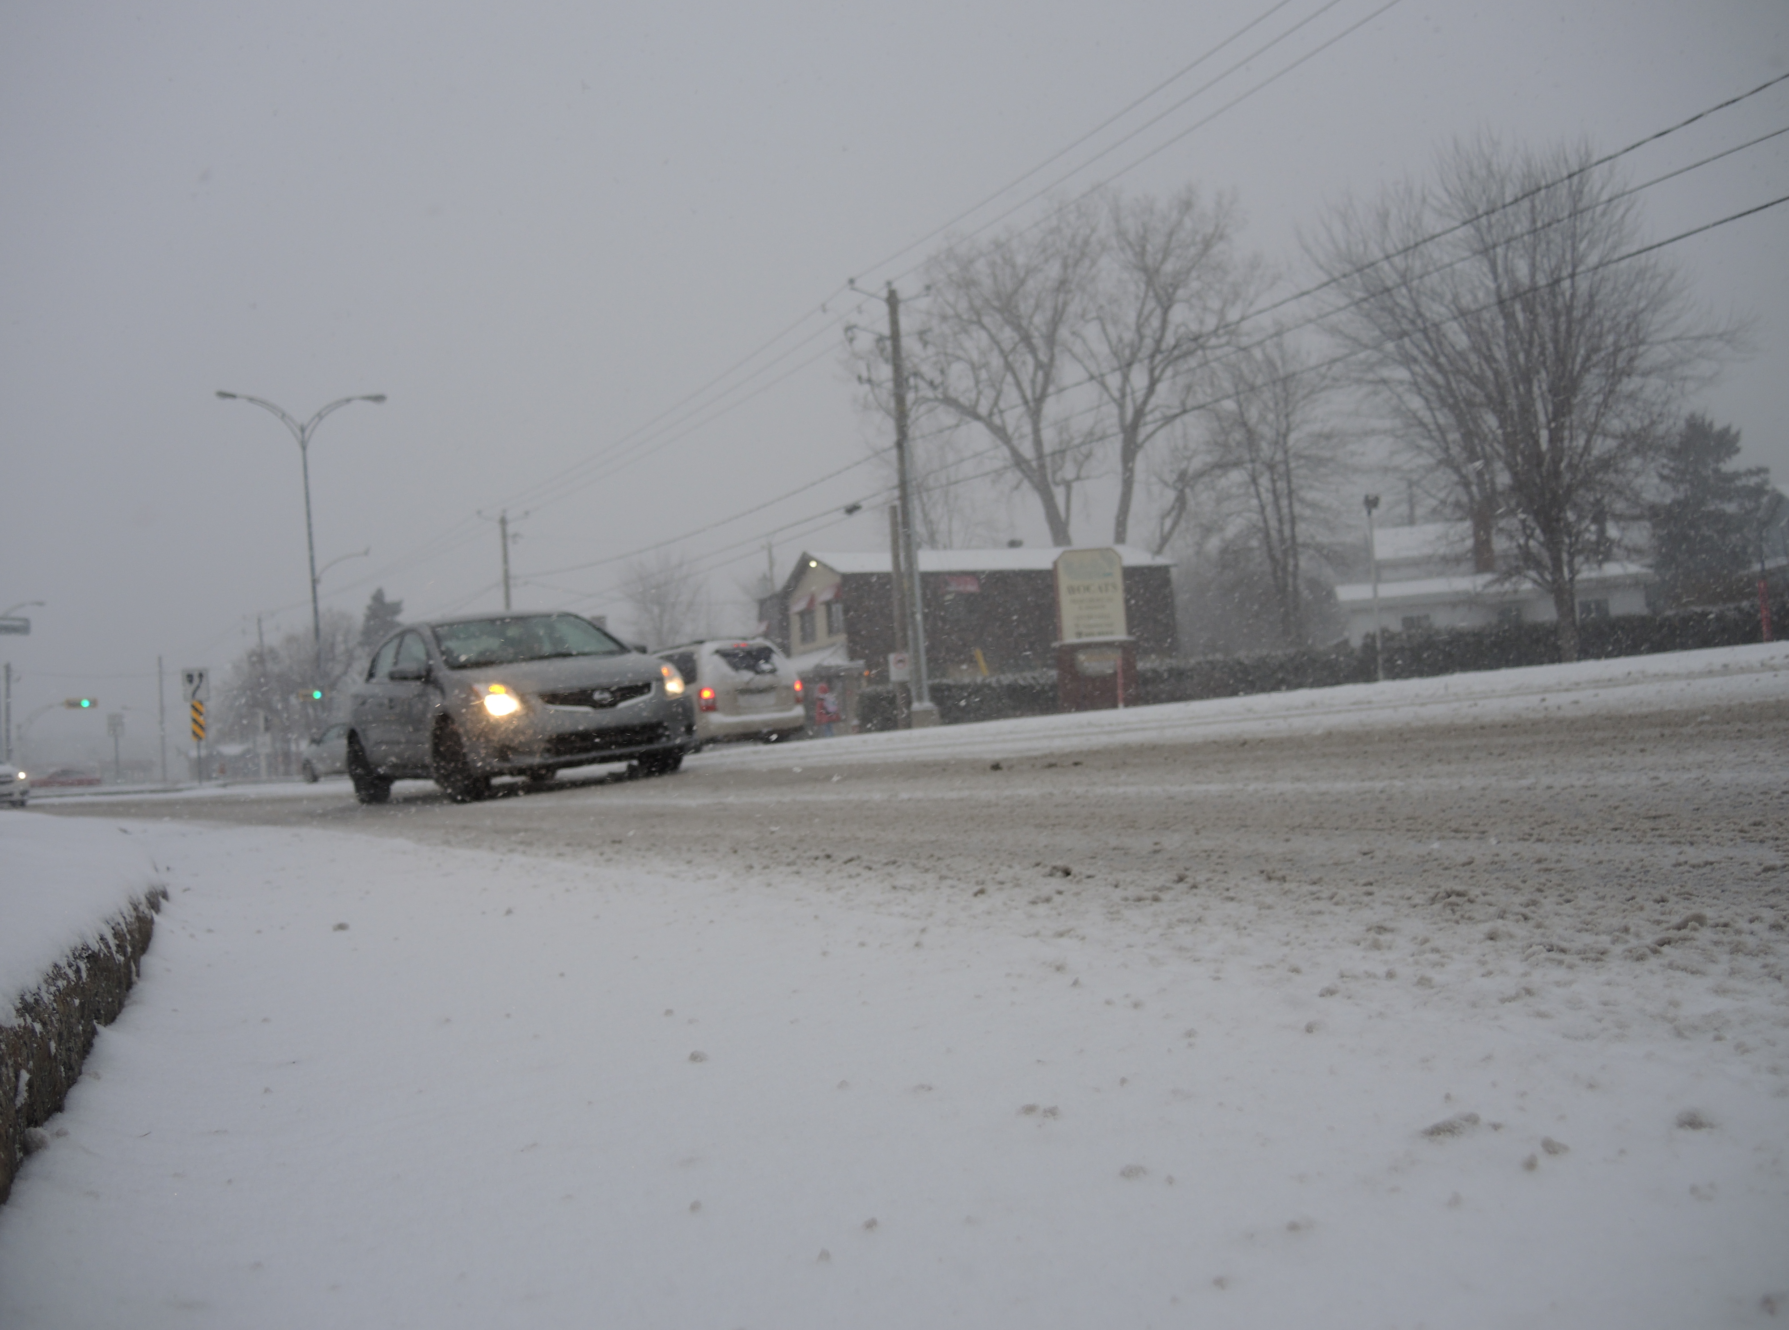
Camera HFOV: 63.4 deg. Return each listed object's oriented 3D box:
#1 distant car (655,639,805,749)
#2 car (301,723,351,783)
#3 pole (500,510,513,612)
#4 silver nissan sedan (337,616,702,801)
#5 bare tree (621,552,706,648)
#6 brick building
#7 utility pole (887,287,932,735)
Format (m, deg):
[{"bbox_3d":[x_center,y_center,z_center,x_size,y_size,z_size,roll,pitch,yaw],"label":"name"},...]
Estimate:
[{"bbox_3d":[-3.491,0.592,24.615,1.840,1.720,4.600,-4,-2,-33],"label":"distant car"},{"bbox_3d":[-13.310,2.088,35.658,1.800,1.480,4.500,-4,-2,-33],"label":"car"},{"bbox_3d":[-18.689,-1.507,70.206,0.340,11.500,0.340,-3,-2,-34],"label":"pole"},{"bbox_3d":[-3.307,0.325,12.165,1.820,1.500,4.550,-4,-2,-34],"label":"silver nissan sedan"},{"bbox_3d":[-12.838,-1.000,80.185,5.000,10.300,5.000,-4,-2,0],"label":"bare tree"},{"bbox_3d":[3.138,-1.269,56.275,14.500,6.500,6.300,-3,-2,-30],"label":"brick building"},{"bbox_3d":[0.300,-4.188,38.206,0.370,11.450,0.370,-2,-2,-34],"label":"utility pole"}]

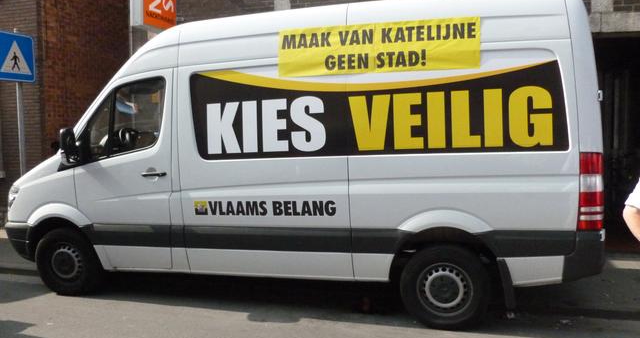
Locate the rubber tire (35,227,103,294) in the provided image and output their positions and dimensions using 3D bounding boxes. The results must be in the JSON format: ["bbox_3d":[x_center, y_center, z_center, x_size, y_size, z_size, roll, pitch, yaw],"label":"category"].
[{"bbox_3d":[-2.495,0.922,5.238,0.690,0.690,0.225,0,3,16],"label":"rubber tire"}]

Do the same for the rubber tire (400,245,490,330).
[{"bbox_3d":[1.033,0.953,4.244,0.690,0.690,0.225,0,3,16],"label":"rubber tire"}]

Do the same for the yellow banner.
[{"bbox_3d":[0.454,-0.991,4.287,1.660,0.400,0.030,0,-3,16],"label":"yellow banner"}]

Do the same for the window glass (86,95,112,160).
[{"bbox_3d":[-2.145,-0.418,5.037,0.275,0.640,0.030,0,-5,16],"label":"window glass"}]

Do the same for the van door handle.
[{"bbox_3d":[-1.543,0.051,4.811,0.245,0.050,0.050,0,3,16],"label":"van door handle"}]

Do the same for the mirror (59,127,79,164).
[{"bbox_3d":[-2.380,-0.223,4.910,0.130,0.350,0.200,0,3,16],"label":"mirror"}]

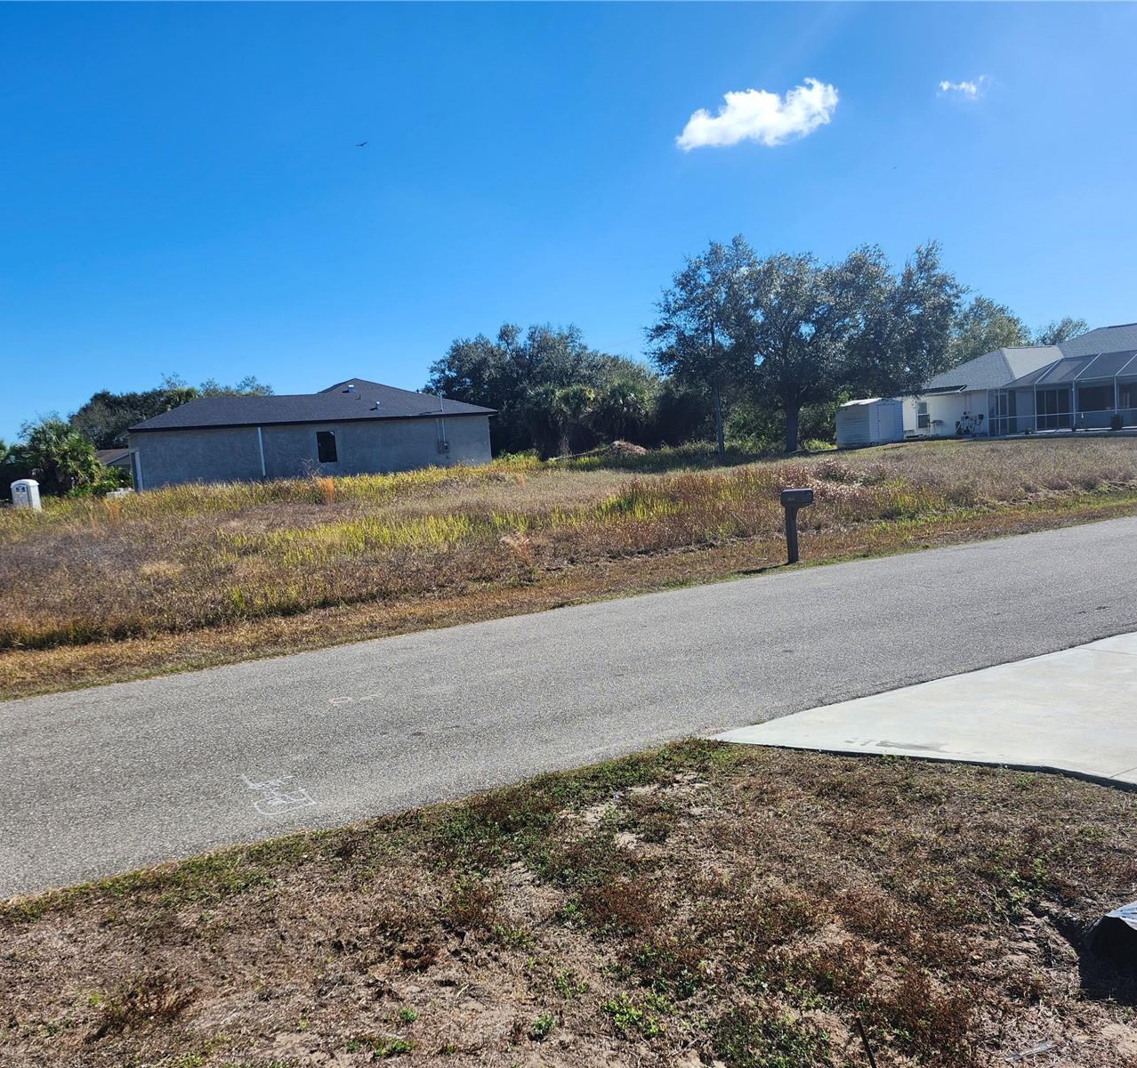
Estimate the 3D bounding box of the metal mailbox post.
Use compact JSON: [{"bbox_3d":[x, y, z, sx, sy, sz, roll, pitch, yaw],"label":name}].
[{"bbox_3d":[3.770,-0.129,15.561,0.240,1.226,0.510,-7,6,-26],"label":"metal mailbox post"}]

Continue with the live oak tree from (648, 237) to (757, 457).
[{"bbox_3d":[6.877,-9.221,46.479,5.700,11.000,5.700,-4,5,0],"label":"live oak tree"}]

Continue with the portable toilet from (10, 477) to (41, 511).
[{"bbox_3d":[-34.703,-2.289,60.609,1.170,2.310,1.200,-5,5,-6],"label":"portable toilet"}]

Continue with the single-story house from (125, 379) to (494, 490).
[{"bbox_3d":[-14.795,-5.621,51.428,18.481,5.428,11.800,-8,6,-33],"label":"single-story house"}]

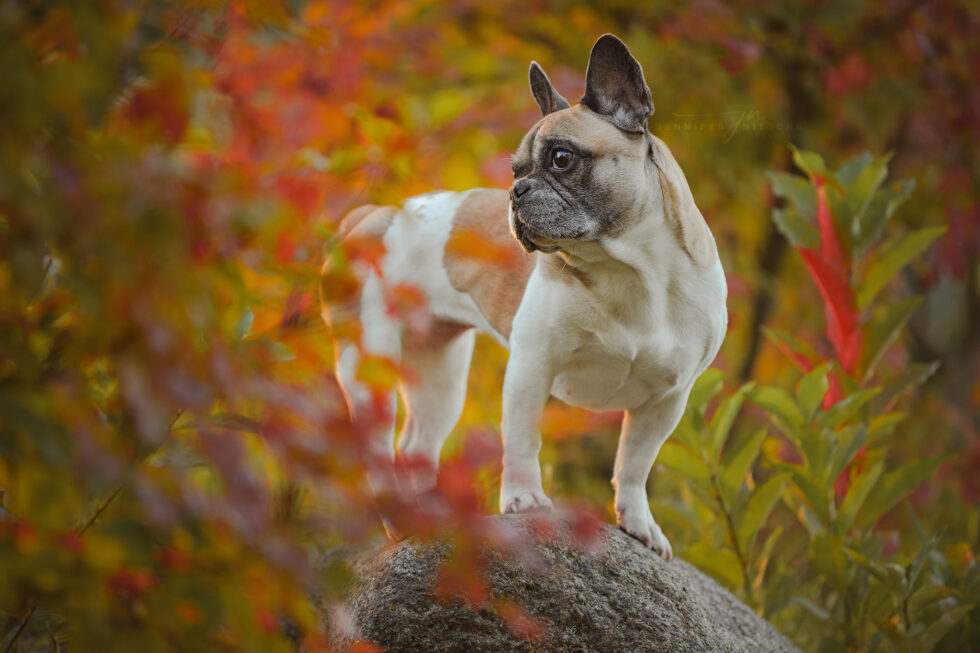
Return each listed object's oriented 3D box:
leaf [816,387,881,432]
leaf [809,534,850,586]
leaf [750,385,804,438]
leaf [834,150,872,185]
[{"bbox_3d":[0.382,0.088,5.500,0.079,0.022,0.025,-35,-14,0],"label":"leaf"},{"bbox_3d":[0.348,0.239,5.300,0.037,0.055,0.018,0,9,0],"label":"leaf"},{"bbox_3d":[0.289,0.085,5.200,0.072,0.028,0.020,41,-7,-9],"label":"leaf"},{"bbox_3d":[0.390,-0.164,5.530,0.028,0.053,0.025,34,0,10],"label":"leaf"}]

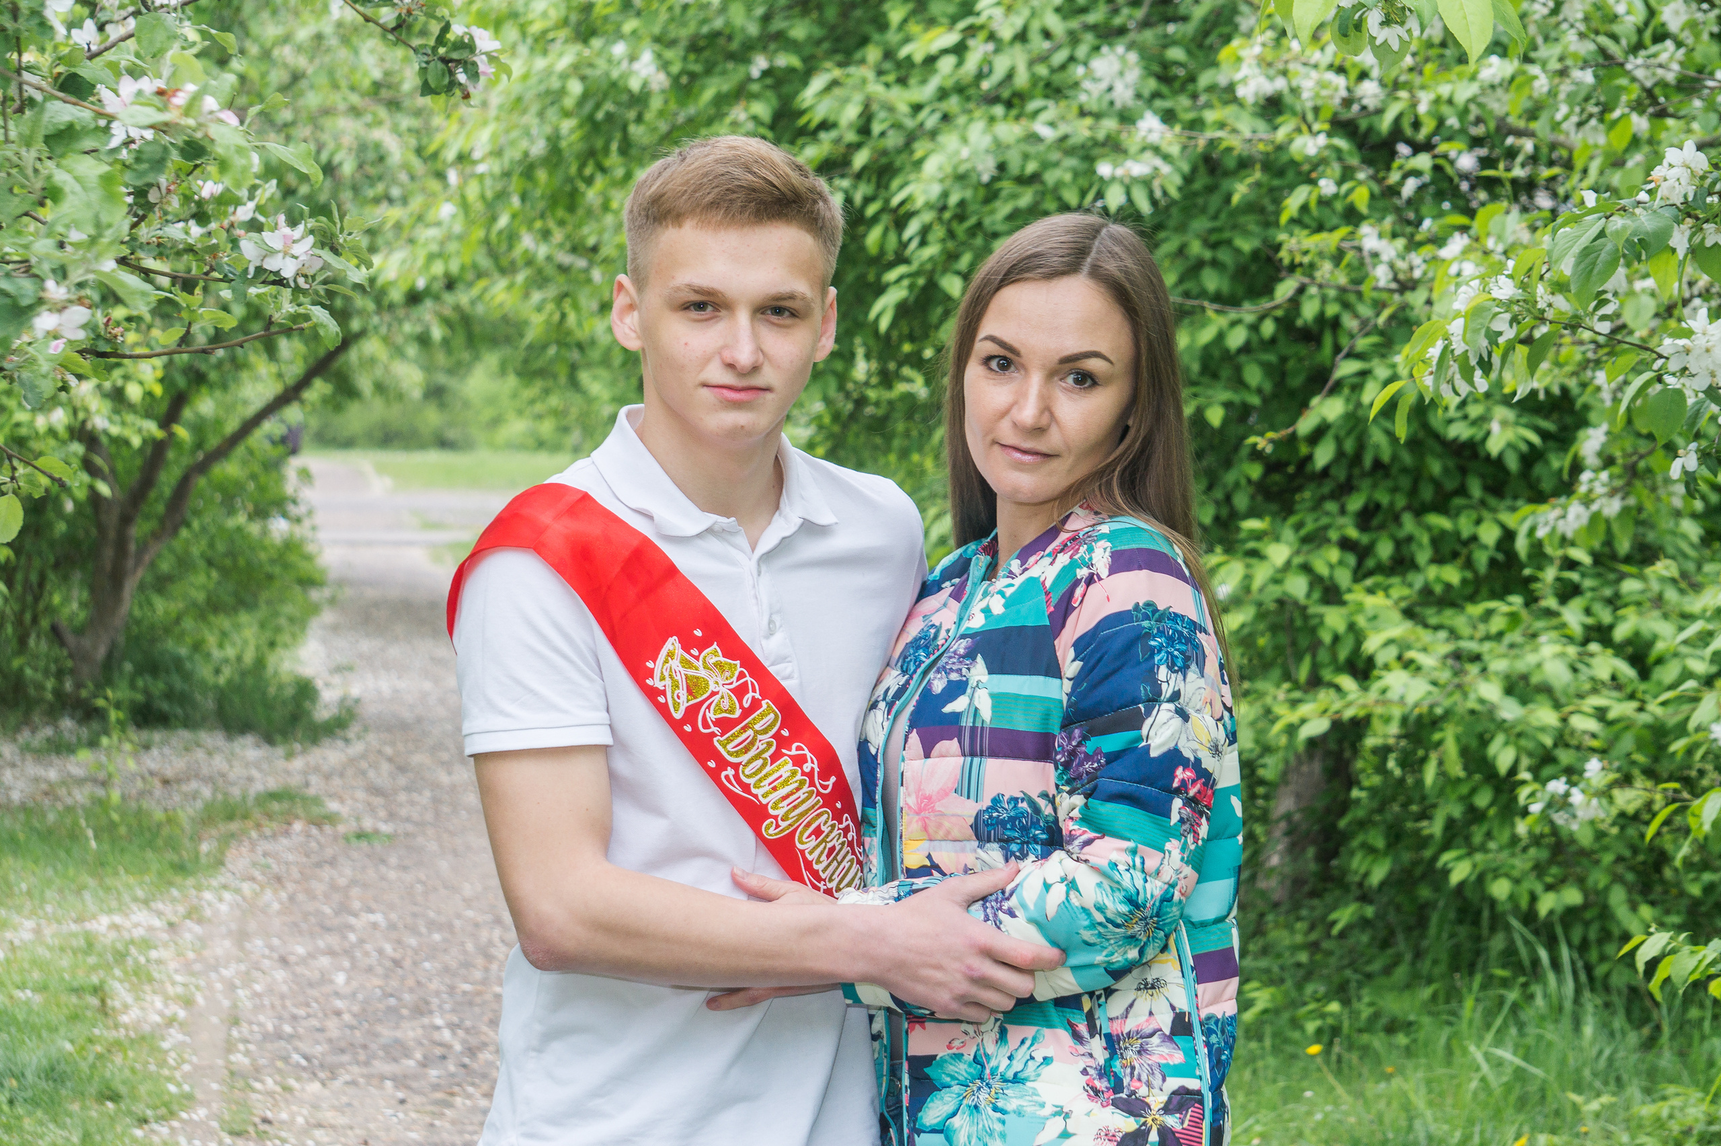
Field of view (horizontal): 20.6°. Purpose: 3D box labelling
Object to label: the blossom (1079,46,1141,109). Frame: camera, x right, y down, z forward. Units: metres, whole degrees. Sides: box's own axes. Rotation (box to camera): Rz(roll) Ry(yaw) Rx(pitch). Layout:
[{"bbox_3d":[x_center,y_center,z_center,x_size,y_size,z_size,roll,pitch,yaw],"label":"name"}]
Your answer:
[{"bbox_3d":[0.464,-0.921,8.800,0.115,0.115,0.100,0,3,3],"label":"blossom"}]

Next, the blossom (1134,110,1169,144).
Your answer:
[{"bbox_3d":[0.516,-0.791,8.400,0.060,0.057,0.050,0,3,3],"label":"blossom"}]

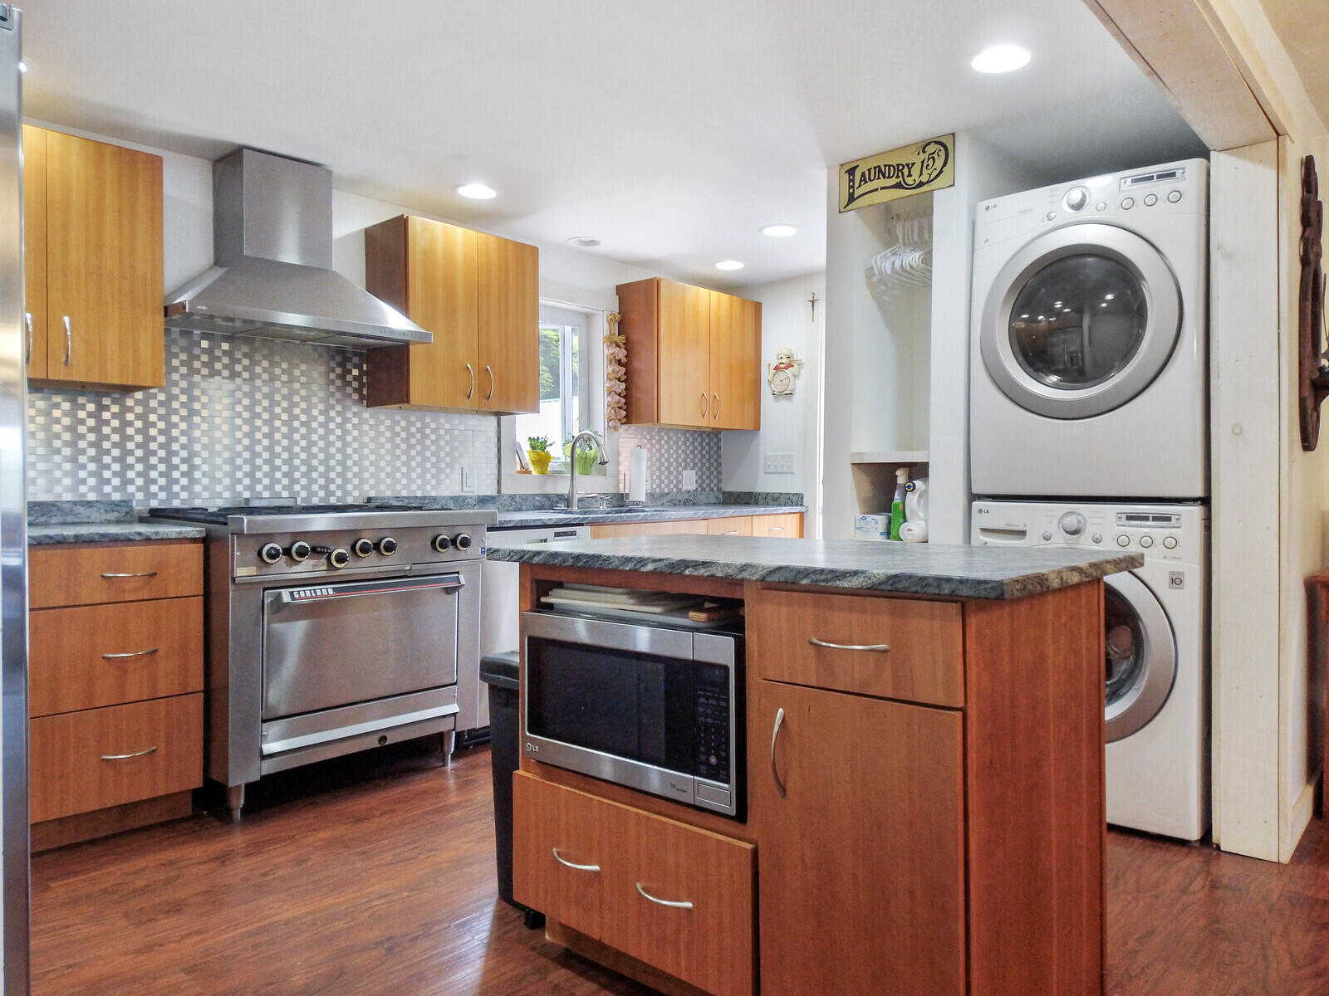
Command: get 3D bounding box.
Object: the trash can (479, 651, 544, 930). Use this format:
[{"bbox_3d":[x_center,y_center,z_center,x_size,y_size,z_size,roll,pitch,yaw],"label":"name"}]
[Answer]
[{"bbox_3d":[-0.232,0.710,2.189,0.280,0.610,0.390,0,1,40],"label":"trash can"}]

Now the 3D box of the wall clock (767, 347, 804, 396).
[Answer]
[{"bbox_3d":[0.725,-0.754,5.094,0.250,0.280,0.050,1,1,43],"label":"wall clock"}]

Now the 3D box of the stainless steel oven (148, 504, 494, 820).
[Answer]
[{"bbox_3d":[-1.232,0.514,3.035,0.860,0.930,0.880,0,1,41],"label":"stainless steel oven"}]

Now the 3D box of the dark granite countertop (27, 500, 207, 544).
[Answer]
[{"bbox_3d":[-1.819,0.072,2.671,0.636,0.128,0.480,1,1,43],"label":"dark granite countertop"}]

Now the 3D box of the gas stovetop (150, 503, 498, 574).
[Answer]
[{"bbox_3d":[-1.262,0.129,3.140,0.775,0.180,0.945,1,1,43],"label":"gas stovetop"}]

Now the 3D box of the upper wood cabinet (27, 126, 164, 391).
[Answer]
[{"bbox_3d":[-2.008,-0.748,2.688,0.335,0.757,0.635,0,1,41],"label":"upper wood cabinet"}]

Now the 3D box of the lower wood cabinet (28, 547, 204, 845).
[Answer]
[{"bbox_3d":[-1.824,0.571,2.687,0.616,0.873,0.464,1,1,43],"label":"lower wood cabinet"}]

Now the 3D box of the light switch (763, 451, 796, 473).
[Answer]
[{"bbox_3d":[0.663,-0.198,4.880,0.205,0.116,0.015,0,1,40],"label":"light switch"}]

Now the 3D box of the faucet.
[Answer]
[{"bbox_3d":[-0.355,-0.145,4.233,0.270,0.410,0.140,0,1,41],"label":"faucet"}]

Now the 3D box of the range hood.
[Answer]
[{"bbox_3d":[-1.407,-0.939,3.200,0.489,0.650,0.894,1,1,43],"label":"range hood"}]

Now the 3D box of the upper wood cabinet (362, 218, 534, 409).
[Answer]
[{"bbox_3d":[-0.920,-0.763,3.725,0.325,0.758,0.655,0,1,41],"label":"upper wood cabinet"}]

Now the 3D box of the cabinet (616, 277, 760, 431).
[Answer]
[{"bbox_3d":[0.164,-0.801,4.990,0.324,0.782,0.900,1,1,43],"label":"cabinet"}]

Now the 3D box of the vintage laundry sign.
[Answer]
[{"bbox_3d":[0.843,-1.176,3.060,0.445,0.182,0.012,0,1,40],"label":"vintage laundry sign"}]

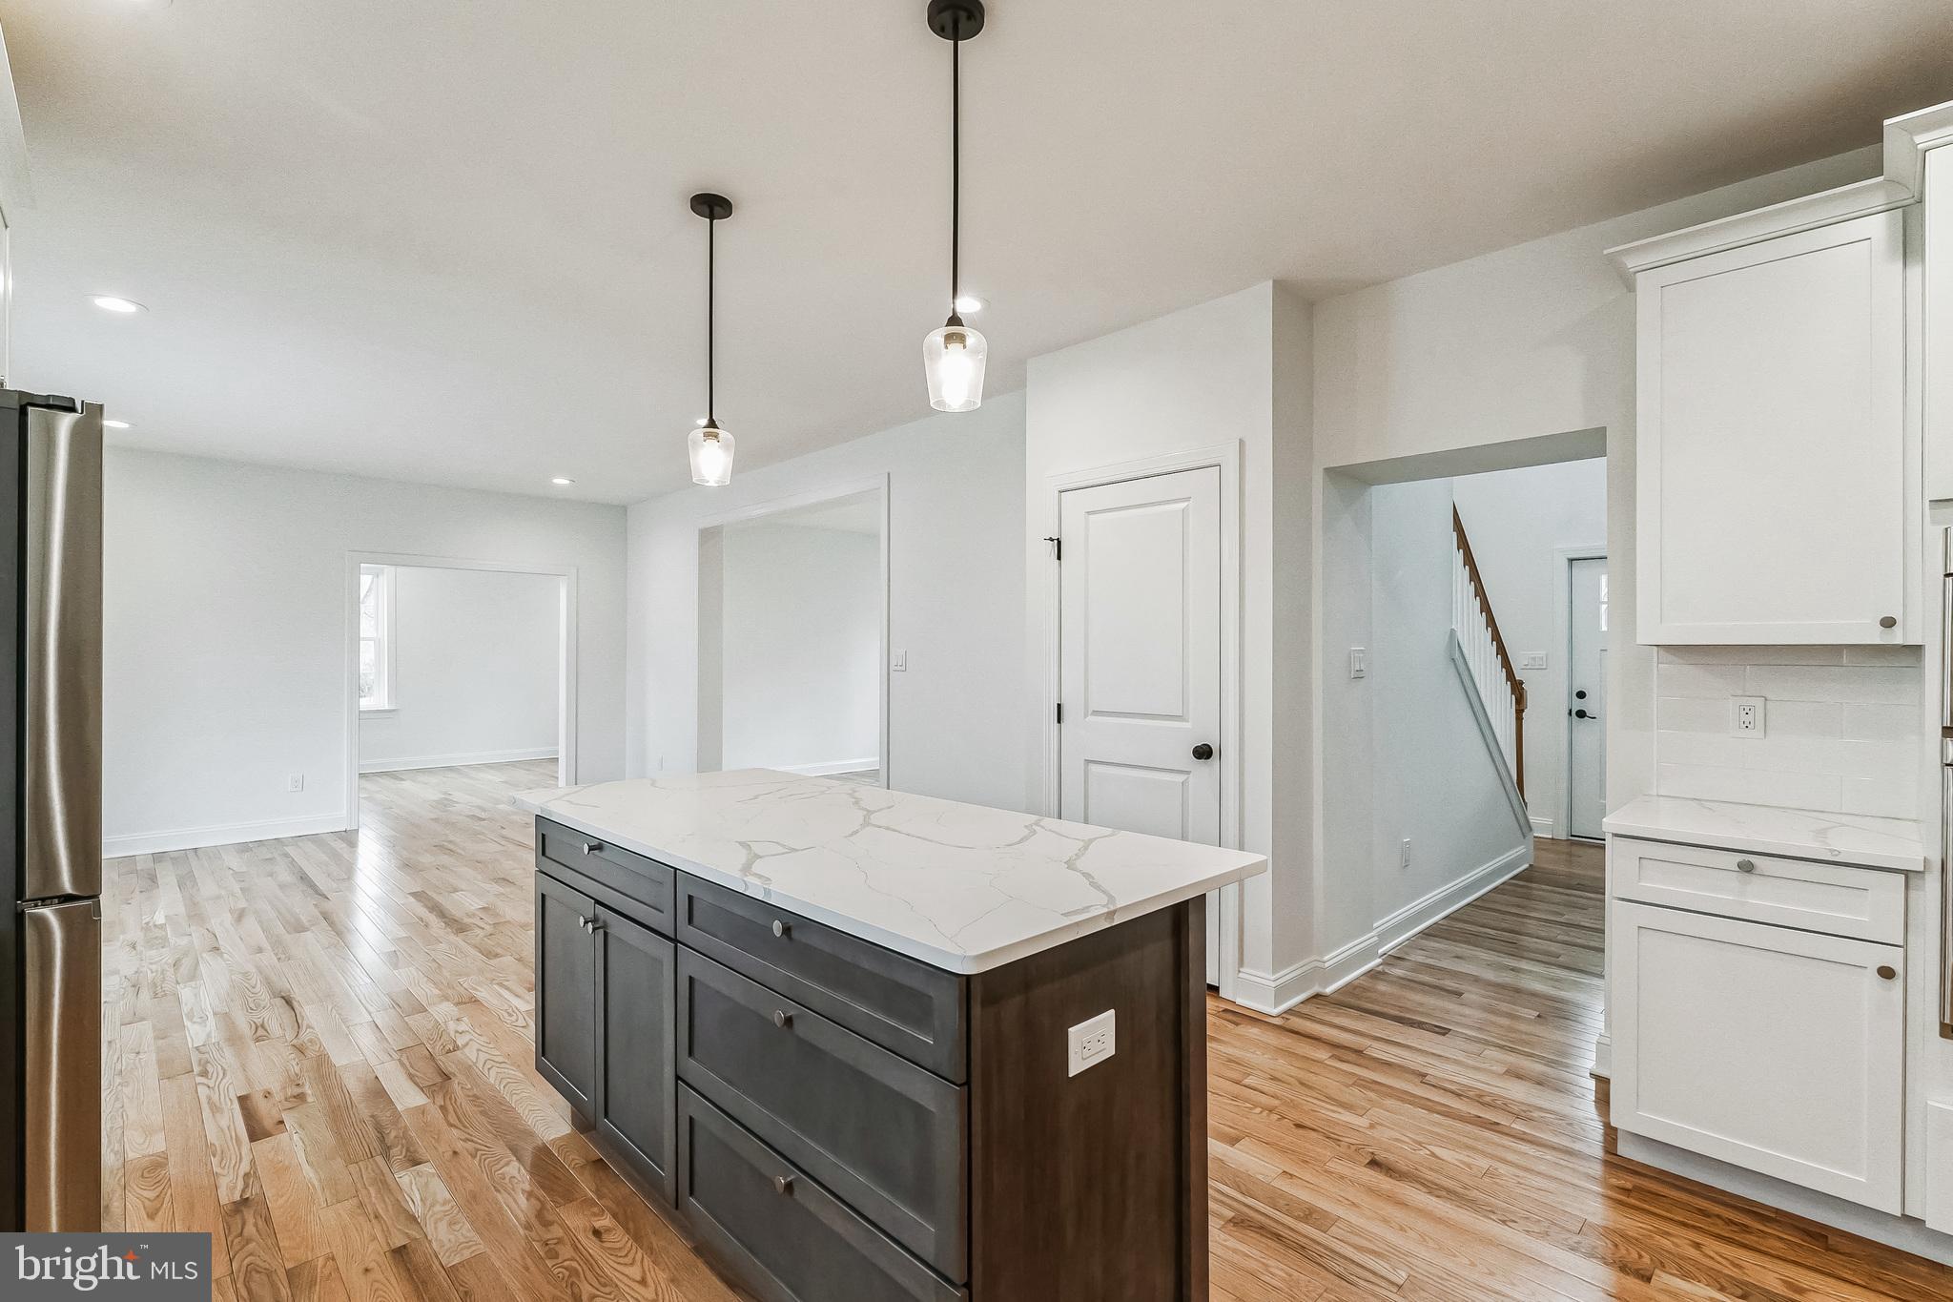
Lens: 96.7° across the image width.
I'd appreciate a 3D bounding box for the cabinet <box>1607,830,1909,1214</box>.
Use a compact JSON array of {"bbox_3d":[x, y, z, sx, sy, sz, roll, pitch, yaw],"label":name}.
[{"bbox_3d":[2.060,0.912,2.291,0.615,0.883,0.542,0,0,-45],"label":"cabinet"}]

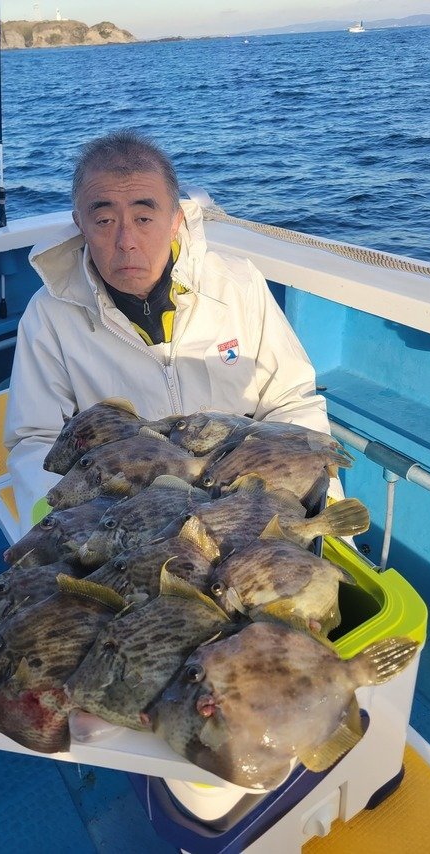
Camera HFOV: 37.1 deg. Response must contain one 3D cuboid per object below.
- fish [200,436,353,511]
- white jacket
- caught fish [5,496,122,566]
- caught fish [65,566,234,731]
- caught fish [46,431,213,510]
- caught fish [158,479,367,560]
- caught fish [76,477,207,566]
[{"bbox_3d":[0.075,0.076,0.926,0.250,0.048,0.125,-17,51,-11],"label":"fish"},{"bbox_3d":[-0.083,-0.067,1.174,0.570,0.610,0.450,-3,31,0],"label":"white jacket"},{"bbox_3d":[-0.168,0.147,0.846,0.240,0.048,0.125,-22,52,-16],"label":"caught fish"},{"bbox_3d":[-0.049,0.262,0.683,0.255,0.050,0.145,-14,47,-10],"label":"caught fish"},{"bbox_3d":[-0.107,0.077,0.937,0.265,0.048,0.130,-17,51,-12],"label":"caught fish"},{"bbox_3d":[0.058,0.141,0.839,0.275,0.048,0.135,-11,50,-7],"label":"caught fish"},{"bbox_3d":[-0.070,0.136,0.855,0.240,0.048,0.125,-19,51,-14],"label":"caught fish"}]

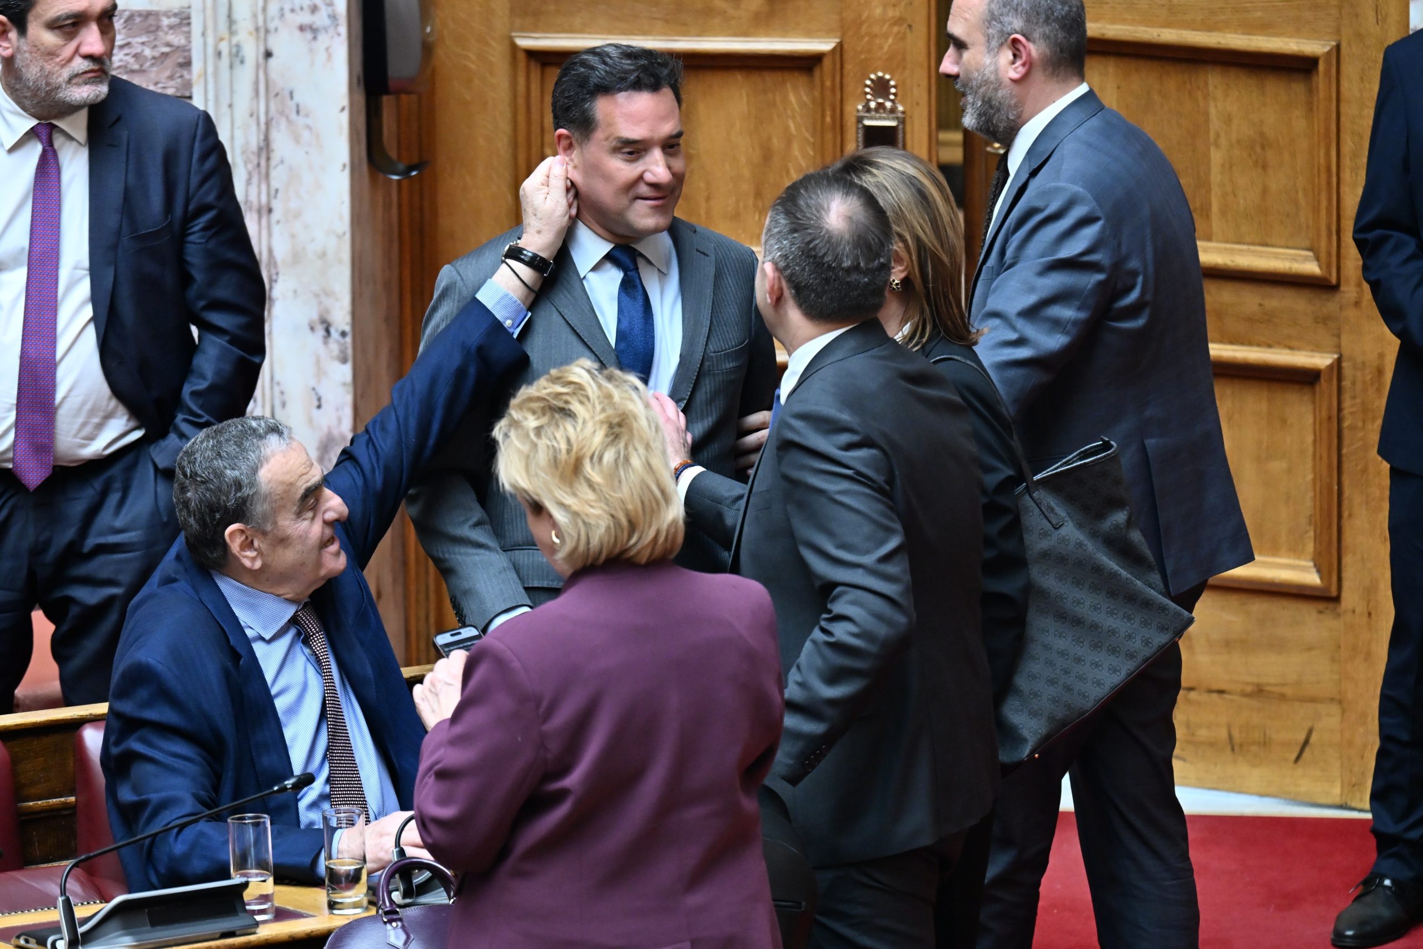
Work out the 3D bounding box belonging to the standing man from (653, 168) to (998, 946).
[{"bbox_3d":[0.170,0.450,20.814,0.580,1.770,0.520,6,16,25],"label":"standing man"}]

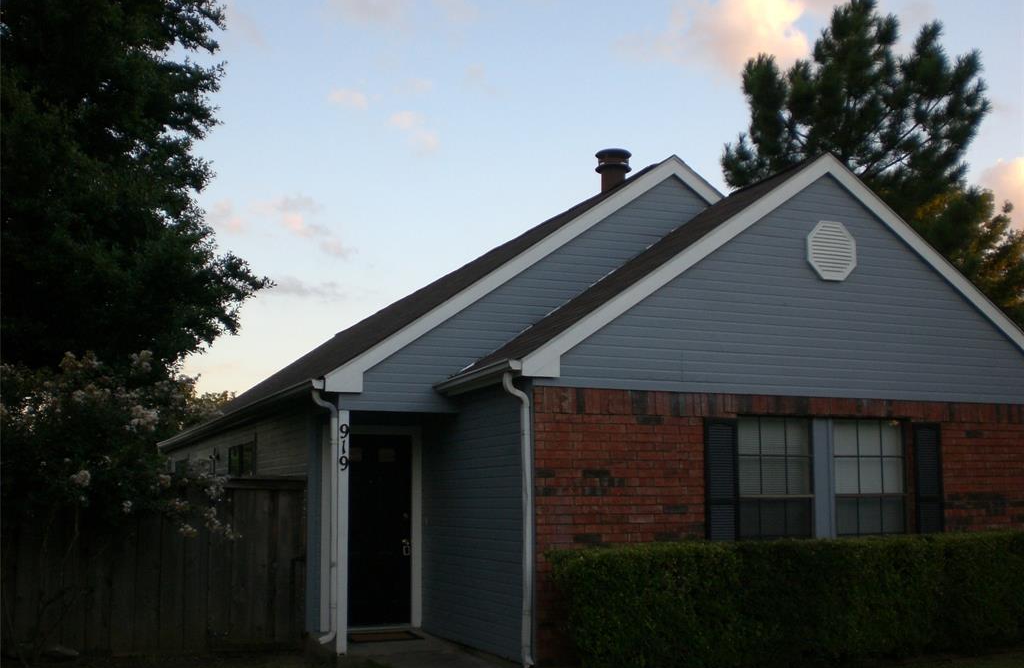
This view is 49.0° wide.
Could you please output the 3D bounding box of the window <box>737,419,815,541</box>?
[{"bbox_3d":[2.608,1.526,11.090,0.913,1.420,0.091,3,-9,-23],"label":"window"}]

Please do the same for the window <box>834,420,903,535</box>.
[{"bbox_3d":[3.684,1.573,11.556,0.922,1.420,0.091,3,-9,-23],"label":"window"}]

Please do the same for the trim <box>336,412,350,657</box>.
[{"bbox_3d":[-1.677,1.936,11.079,0.110,2.360,0.100,3,-9,-23],"label":"trim"}]

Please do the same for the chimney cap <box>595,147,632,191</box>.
[{"bbox_3d":[1.279,-2.067,14.222,0.467,0.557,0.467,0,-8,0],"label":"chimney cap"}]

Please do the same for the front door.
[{"bbox_3d":[-1.560,2.148,12.423,0.927,2.059,0.055,3,-9,-23],"label":"front door"}]

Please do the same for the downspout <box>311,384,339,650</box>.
[{"bbox_3d":[-1.834,1.770,10.980,0.265,2.470,0.128,3,-9,-23],"label":"downspout"}]

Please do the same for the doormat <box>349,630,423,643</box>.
[{"bbox_3d":[-1.397,3.196,11.852,0.790,0.020,0.603,3,-9,-23],"label":"doormat"}]

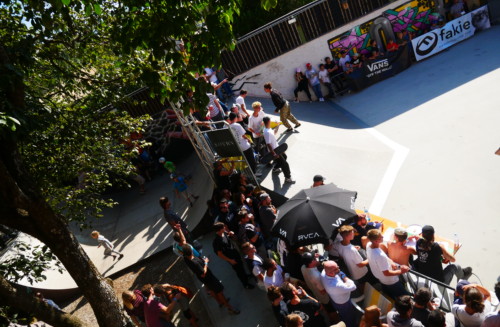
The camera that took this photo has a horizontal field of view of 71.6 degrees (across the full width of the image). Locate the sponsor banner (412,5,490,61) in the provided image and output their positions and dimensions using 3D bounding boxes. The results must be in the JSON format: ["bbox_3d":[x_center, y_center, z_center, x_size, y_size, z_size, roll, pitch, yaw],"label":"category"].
[{"bbox_3d":[8.137,-5.249,14.000,2.930,0.900,0.060,-24,23,6],"label":"sponsor banner"}]

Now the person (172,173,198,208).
[{"bbox_3d":[-2.142,0.837,11.166,0.550,1.250,0.500,-15,26,23],"label":"person"}]

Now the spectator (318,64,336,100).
[{"bbox_3d":[3.453,-3.585,15.315,0.500,1.640,0.380,-32,24,-14],"label":"spectator"}]

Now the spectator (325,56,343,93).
[{"bbox_3d":[3.646,-3.714,14.826,0.550,1.740,0.420,-39,26,-27],"label":"spectator"}]

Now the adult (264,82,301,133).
[{"bbox_3d":[0.974,-1.723,10.603,0.850,1.640,0.520,-30,23,-9],"label":"adult"}]

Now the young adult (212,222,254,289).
[{"bbox_3d":[-0.309,1.938,7.147,0.500,1.750,0.500,-24,24,5],"label":"young adult"}]

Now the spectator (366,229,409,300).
[{"bbox_3d":[2.233,1.583,5.205,0.600,1.700,0.520,-26,23,0],"label":"spectator"}]

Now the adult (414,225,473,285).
[{"bbox_3d":[2.954,1.400,5.323,0.760,1.320,0.580,-39,26,-27],"label":"adult"}]

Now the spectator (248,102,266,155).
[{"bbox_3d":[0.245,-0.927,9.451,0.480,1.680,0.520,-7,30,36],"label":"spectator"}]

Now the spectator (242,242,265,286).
[{"bbox_3d":[0.307,1.936,5.637,0.400,1.740,0.520,-26,23,0],"label":"spectator"}]

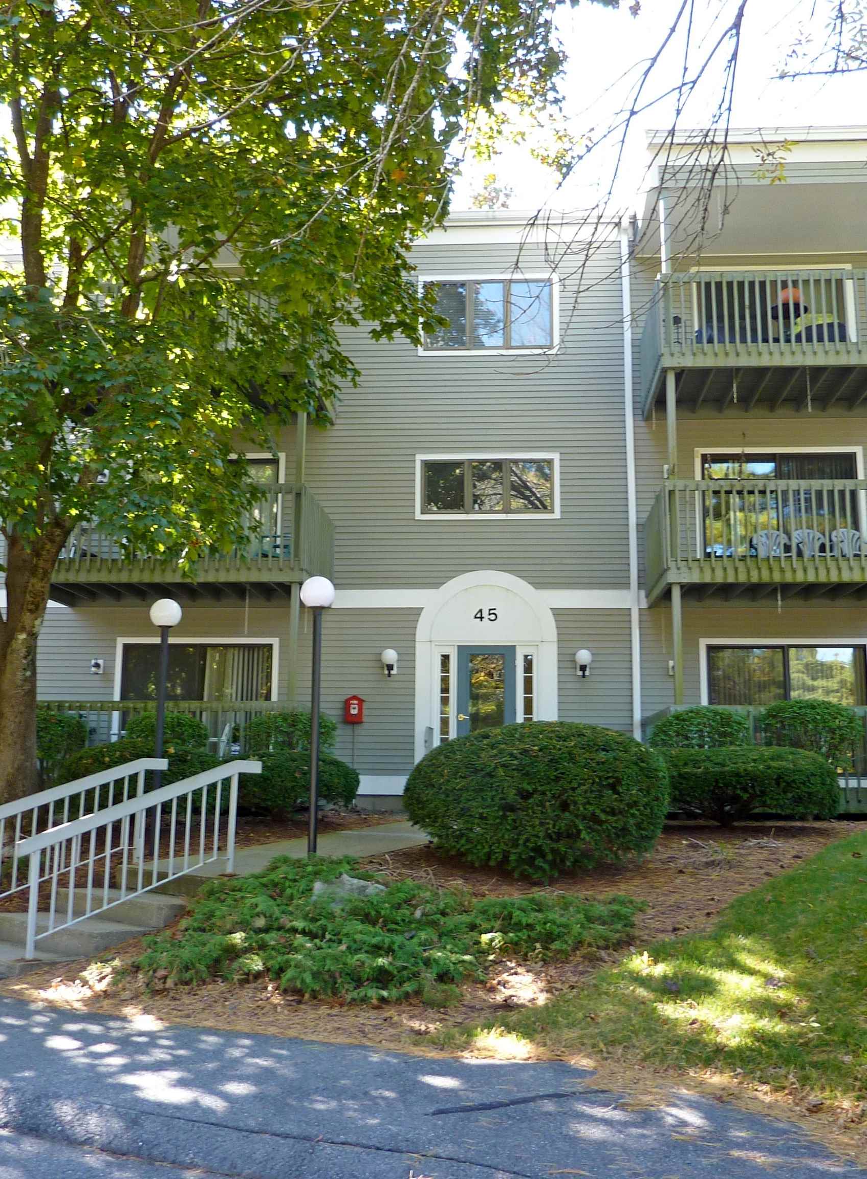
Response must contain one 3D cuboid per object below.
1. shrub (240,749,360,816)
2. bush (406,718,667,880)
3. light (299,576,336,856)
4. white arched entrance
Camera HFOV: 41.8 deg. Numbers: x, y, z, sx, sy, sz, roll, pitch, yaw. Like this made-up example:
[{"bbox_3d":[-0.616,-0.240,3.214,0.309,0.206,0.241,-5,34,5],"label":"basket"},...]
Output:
[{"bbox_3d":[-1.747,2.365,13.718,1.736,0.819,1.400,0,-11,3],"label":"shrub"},{"bbox_3d":[0.848,1.752,9.406,2.180,1.290,2.050,0,-11,3],"label":"bush"},{"bbox_3d":[-1.067,1.149,10.239,0.310,2.581,0.310,0,-11,3],"label":"light"},{"bbox_3d":[0.814,1.332,17.210,2.150,3.310,0.200,0,-11,3],"label":"white arched entrance"}]

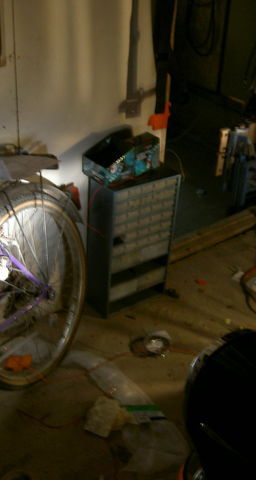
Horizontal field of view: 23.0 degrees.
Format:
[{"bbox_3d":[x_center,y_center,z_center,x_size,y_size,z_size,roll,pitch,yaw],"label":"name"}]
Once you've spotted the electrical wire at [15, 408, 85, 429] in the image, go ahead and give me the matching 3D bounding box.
[{"bbox_3d":[-0.256,0.566,2.005,0.220,0.008,0.075,3,30,0],"label":"electrical wire"}]

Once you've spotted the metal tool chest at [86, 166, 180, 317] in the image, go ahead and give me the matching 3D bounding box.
[{"bbox_3d":[0.012,0.001,2.473,0.306,0.552,0.150,-19,36,-33],"label":"metal tool chest"}]

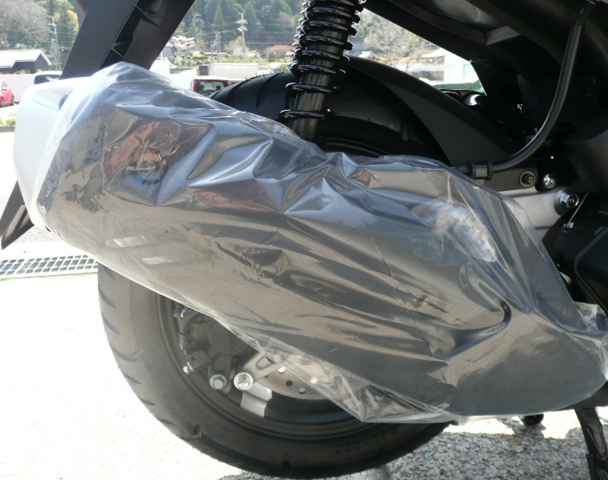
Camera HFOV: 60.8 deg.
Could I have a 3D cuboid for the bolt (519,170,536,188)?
[{"bbox_3d":[0.240,-0.065,0.556,0.018,0.018,0.012,-2,12,-3],"label":"bolt"}]

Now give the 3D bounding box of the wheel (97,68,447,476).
[{"bbox_3d":[0.011,0.060,0.664,0.530,0.530,0.143,-2,12,-3],"label":"wheel"}]

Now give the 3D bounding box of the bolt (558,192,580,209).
[{"bbox_3d":[0.284,-0.042,0.553,0.016,0.016,0.015,-2,12,-3],"label":"bolt"}]

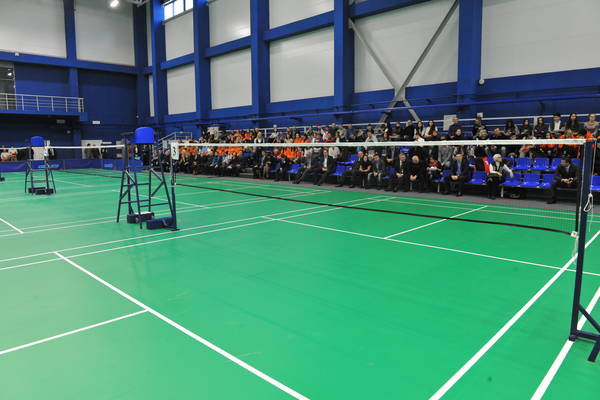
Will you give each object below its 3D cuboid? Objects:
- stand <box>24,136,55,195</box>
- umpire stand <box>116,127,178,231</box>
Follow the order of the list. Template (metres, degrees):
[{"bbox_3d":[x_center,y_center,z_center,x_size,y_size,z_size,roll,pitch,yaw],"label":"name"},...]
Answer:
[{"bbox_3d":[-9.159,-1.213,13.981,1.090,1.930,0.780,7,11,44],"label":"stand"},{"bbox_3d":[-3.158,-0.488,8.061,1.090,1.930,0.780,7,11,44],"label":"umpire stand"}]

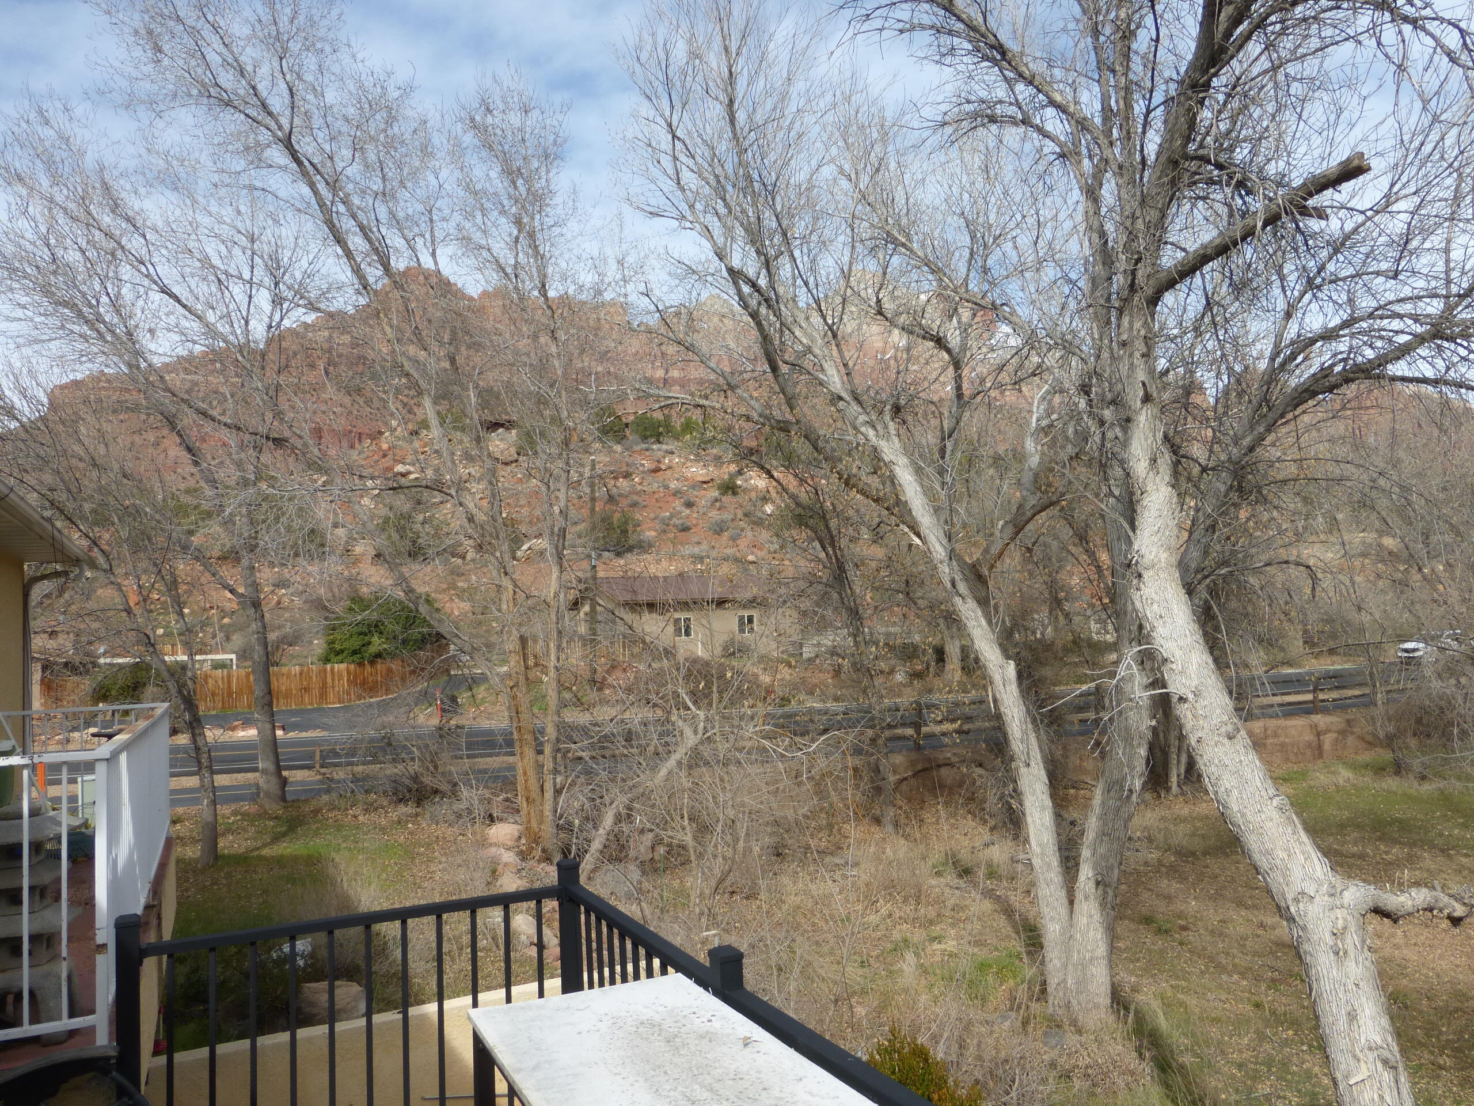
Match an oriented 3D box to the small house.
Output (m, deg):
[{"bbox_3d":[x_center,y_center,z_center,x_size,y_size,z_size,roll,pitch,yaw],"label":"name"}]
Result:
[{"bbox_3d":[-3.193,3.655,58.872,10.851,4.569,7.460,-1,-4,-30],"label":"small house"}]

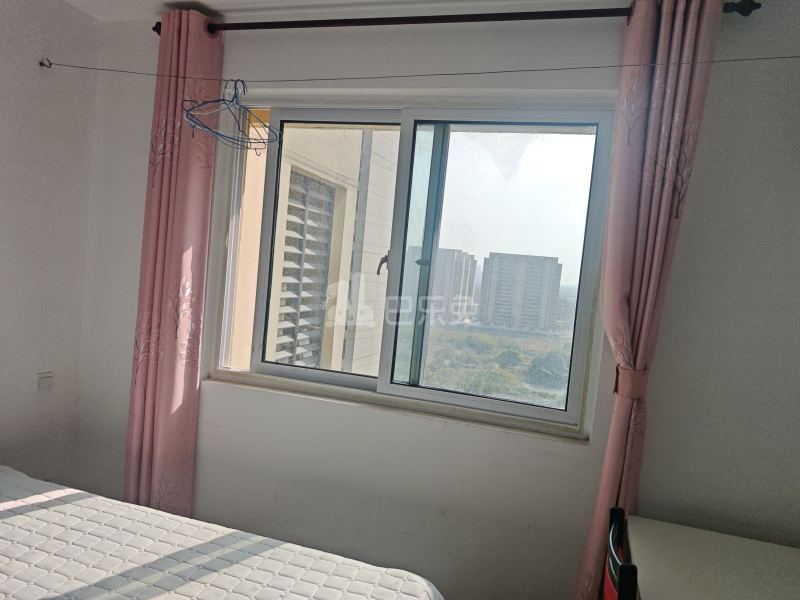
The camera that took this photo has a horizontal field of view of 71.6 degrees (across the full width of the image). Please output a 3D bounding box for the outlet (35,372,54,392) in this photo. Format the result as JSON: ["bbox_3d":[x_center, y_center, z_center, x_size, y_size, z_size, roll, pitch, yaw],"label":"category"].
[{"bbox_3d":[-1.626,0.374,2.549,0.013,0.092,0.092,6,4,16],"label":"outlet"}]

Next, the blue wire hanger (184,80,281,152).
[{"bbox_3d":[-0.649,-0.756,2.189,0.110,0.225,0.430,7,3,31],"label":"blue wire hanger"}]

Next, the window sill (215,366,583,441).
[{"bbox_3d":[-0.078,0.424,2.341,1.666,0.045,0.130,6,4,16],"label":"window sill"}]

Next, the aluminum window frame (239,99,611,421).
[{"bbox_3d":[0.007,-0.200,2.498,1.652,1.282,0.090,6,3,15],"label":"aluminum window frame"}]

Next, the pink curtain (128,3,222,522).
[{"bbox_3d":[-0.999,-0.006,2.437,0.290,2.460,0.130,6,4,16],"label":"pink curtain"}]

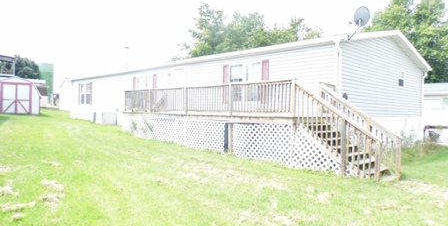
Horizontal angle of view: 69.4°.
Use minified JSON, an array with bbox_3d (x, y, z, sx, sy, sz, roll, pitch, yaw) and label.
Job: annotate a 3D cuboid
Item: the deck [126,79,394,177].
[{"bbox_3d":[0.147,0.249,11.805,2.346,2.326,11.608,1,0,-44],"label":"deck"}]

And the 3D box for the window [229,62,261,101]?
[{"bbox_3d":[0.788,-1.210,12.825,0.100,1.532,1.741,1,0,-44],"label":"window"}]

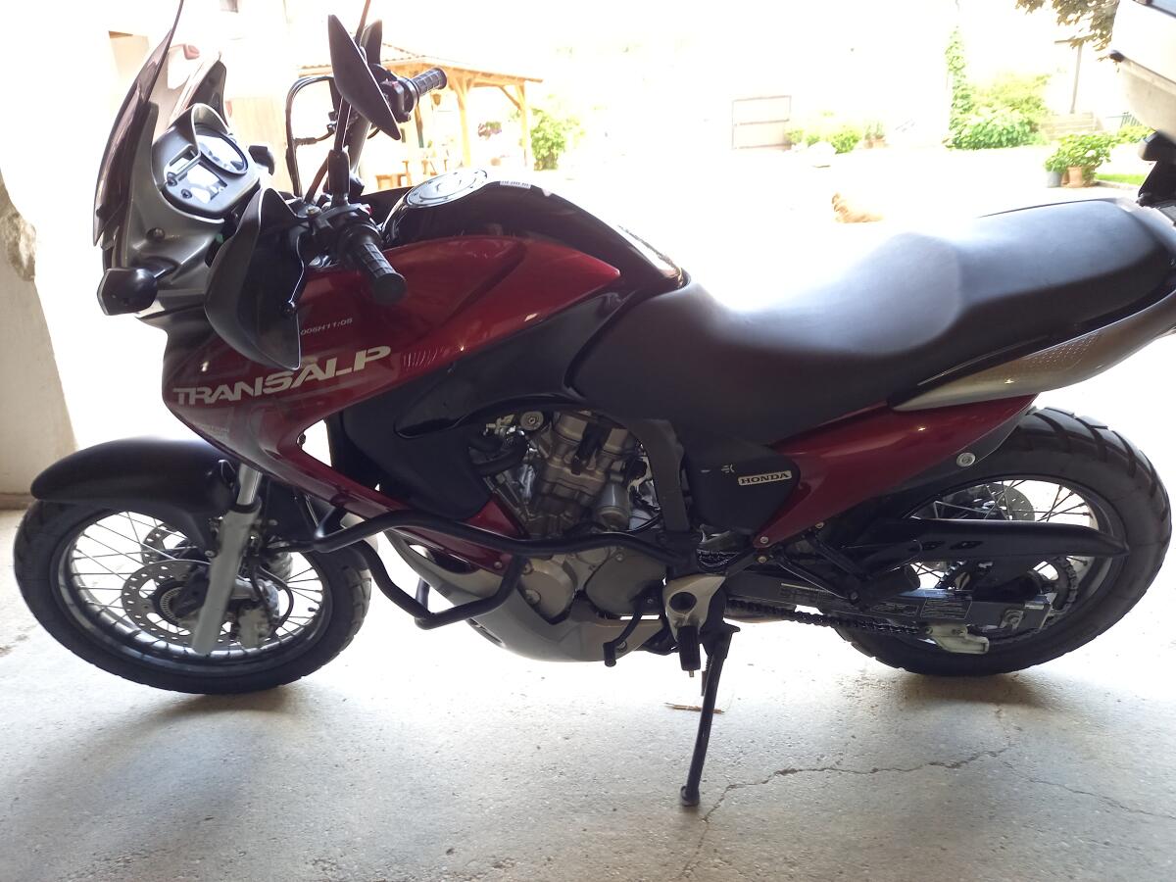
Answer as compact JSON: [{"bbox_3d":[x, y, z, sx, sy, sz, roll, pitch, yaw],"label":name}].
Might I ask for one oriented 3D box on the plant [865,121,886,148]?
[{"bbox_3d":[6.604,-7.053,19.500,0.460,0.580,0.400,3,22,18],"label":"plant"}]

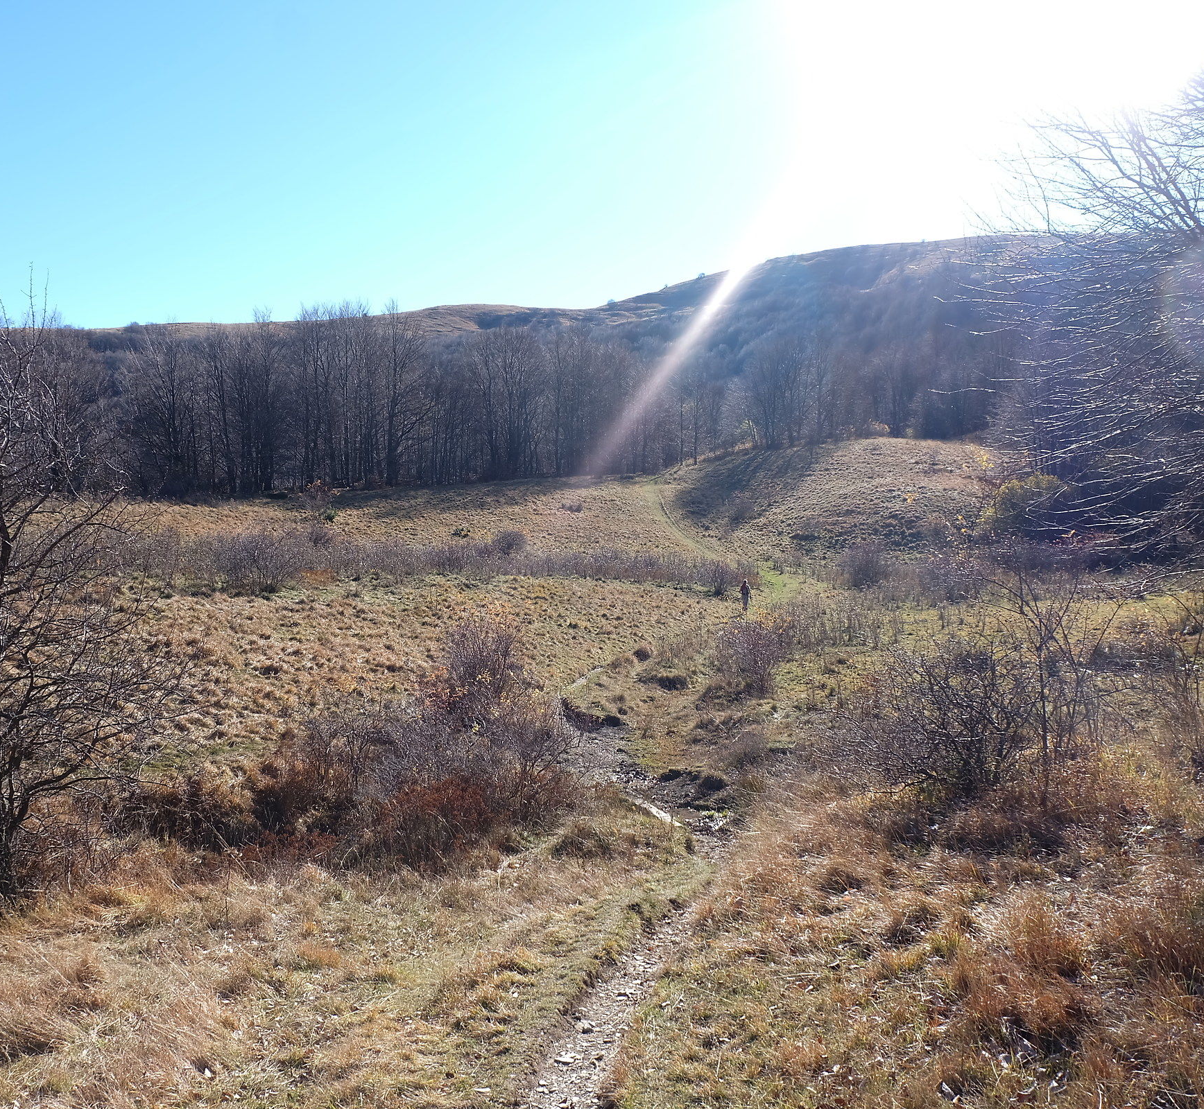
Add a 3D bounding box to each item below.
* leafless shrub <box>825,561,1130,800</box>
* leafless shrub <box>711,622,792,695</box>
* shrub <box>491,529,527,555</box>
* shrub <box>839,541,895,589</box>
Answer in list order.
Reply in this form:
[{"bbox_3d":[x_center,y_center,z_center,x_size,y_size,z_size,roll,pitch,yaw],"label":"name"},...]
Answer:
[{"bbox_3d":[5.241,1.763,15.500,4.040,3.180,3.030,0,2,0],"label":"leafless shrub"},{"bbox_3d":[4.313,3.002,32.000,2.170,2.130,1.950,0,2,0],"label":"leafless shrub"},{"bbox_3d":[-7.793,-1.036,93.000,2.990,2.240,2.690,0,2,0],"label":"shrub"},{"bbox_3d":[18.125,0.713,76.000,3.840,3.320,3.460,0,2,0],"label":"shrub"}]

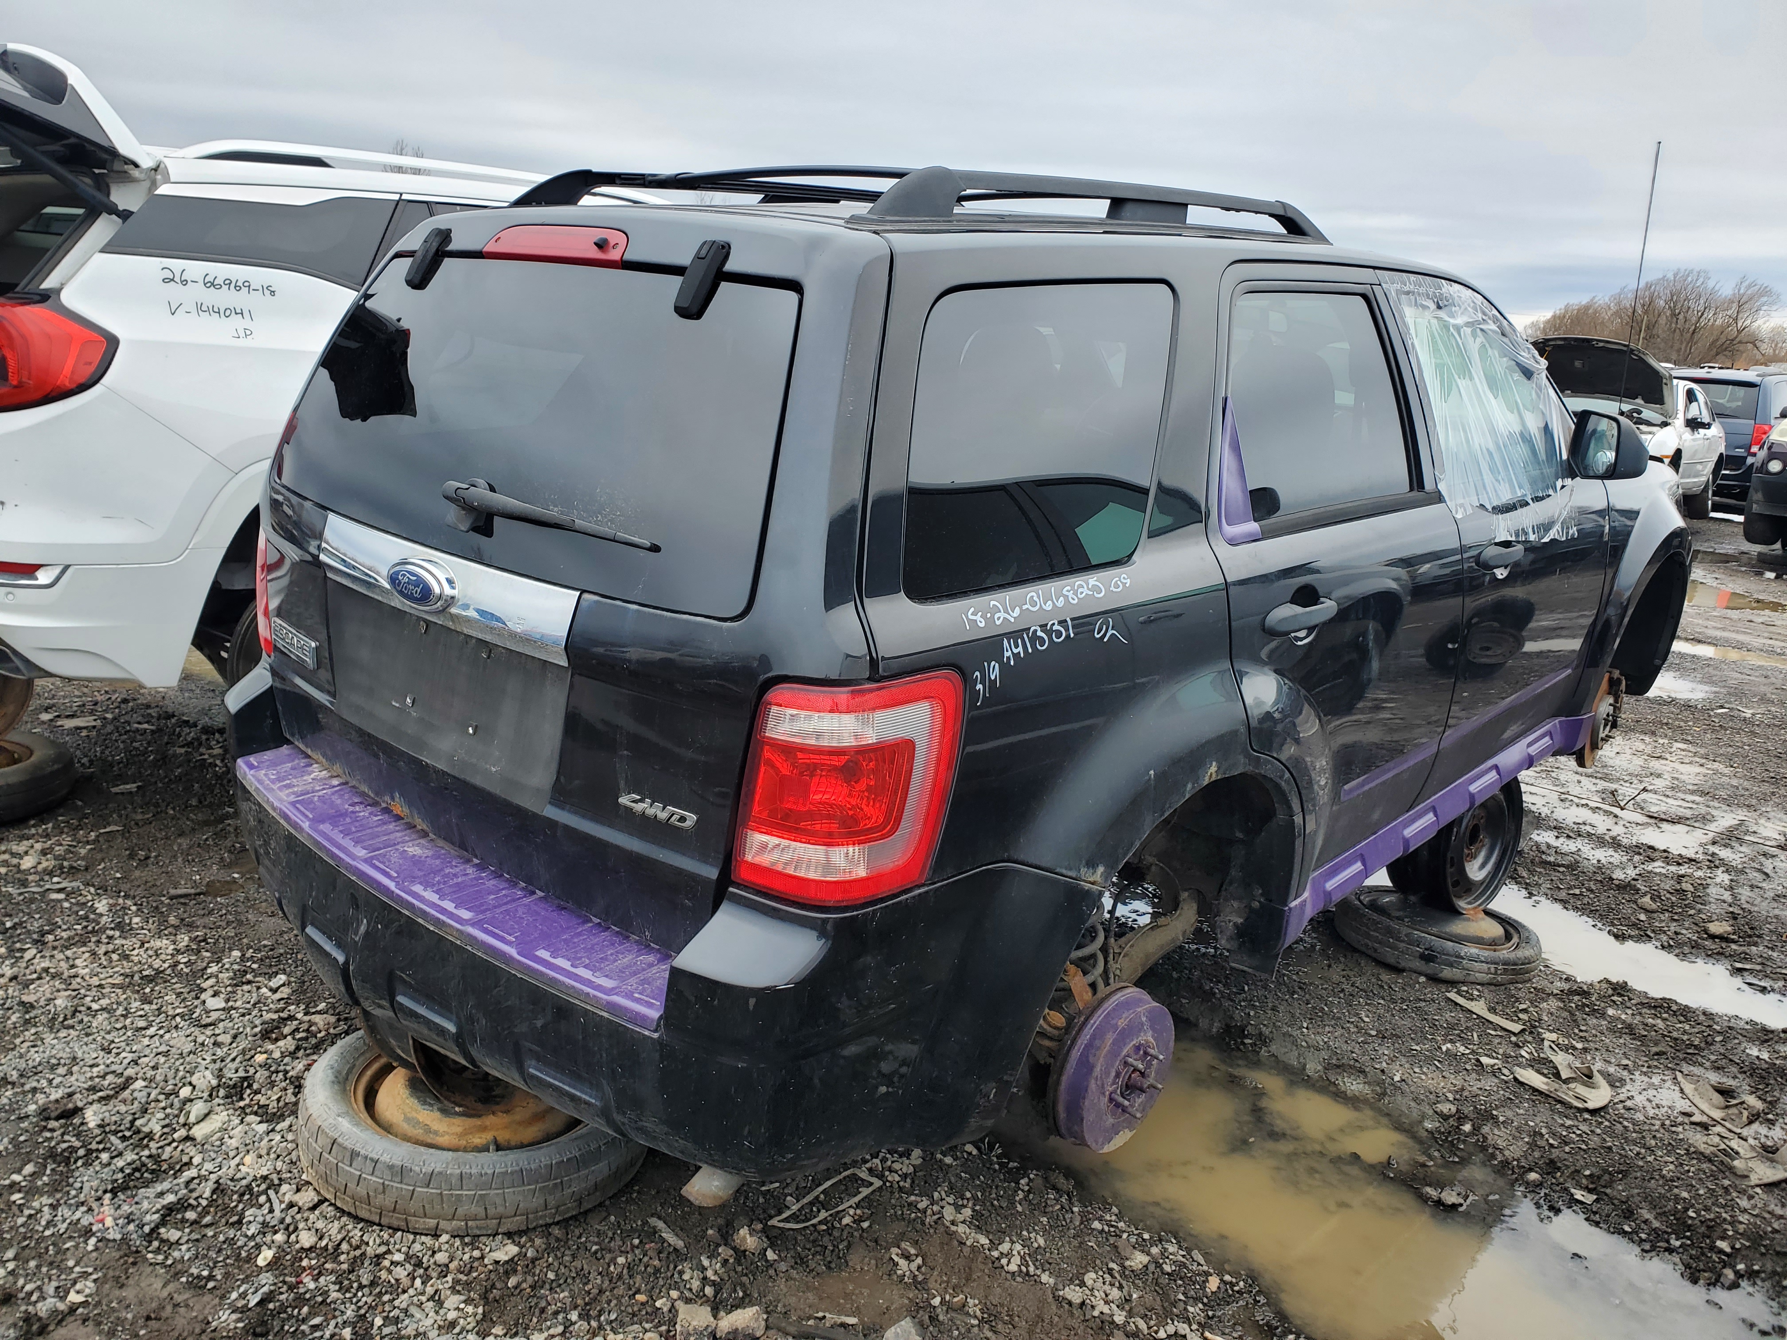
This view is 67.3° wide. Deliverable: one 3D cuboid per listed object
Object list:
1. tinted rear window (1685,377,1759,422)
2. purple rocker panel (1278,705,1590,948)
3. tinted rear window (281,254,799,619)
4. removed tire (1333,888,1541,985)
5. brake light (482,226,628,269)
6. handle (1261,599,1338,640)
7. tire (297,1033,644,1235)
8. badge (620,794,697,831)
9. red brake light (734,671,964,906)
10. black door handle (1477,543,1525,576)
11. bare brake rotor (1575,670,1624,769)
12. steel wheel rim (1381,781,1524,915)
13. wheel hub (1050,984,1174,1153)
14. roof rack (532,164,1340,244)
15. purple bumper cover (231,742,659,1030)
[{"bbox_3d":[9.893,-3.264,16.300,1.250,0.470,0.160,16,20,39],"label":"tinted rear window"},{"bbox_3d":[1.358,0.313,3.244,0.100,0.150,1.850,17,21,39],"label":"purple rocker panel"},{"bbox_3d":[-0.582,-0.401,1.972,1.230,0.445,0.085,17,-4,39],"label":"tinted rear window"},{"bbox_3d":[1.462,0.727,3.633,0.535,0.115,0.535,17,20,39],"label":"removed tire"},{"bbox_3d":[-0.514,-0.641,2.024,0.355,0.065,0.055,17,21,39],"label":"brake light"},{"bbox_3d":[0.676,-0.086,2.225,0.060,0.052,0.210,17,21,39],"label":"handle"},{"bbox_3d":[-0.779,0.835,2.533,0.630,0.142,0.630,8,10,0],"label":"tire"},{"bbox_3d":[-0.295,0.178,1.687,0.120,0.027,0.010,14,14,31],"label":"badge"},{"bbox_3d":[-0.056,0.135,1.604,0.230,0.290,0.175,14,20,33],"label":"red brake light"},{"bbox_3d":[1.342,-0.244,2.966,0.060,0.052,0.210,17,21,39],"label":"black door handle"},{"bbox_3d":[2.171,0.158,4.110,0.075,0.302,0.302,17,22,39],"label":"bare brake rotor"},{"bbox_3d":[1.672,0.491,4.002,0.420,0.420,0.200,-7,12,-33],"label":"steel wheel rim"},{"bbox_3d":[0.384,0.682,2.266,0.105,0.275,0.275,17,22,39],"label":"wheel hub"},{"bbox_3d":[0.091,-0.883,2.589,0.920,0.120,1.450,17,22,39],"label":"roof rack"},{"bbox_3d":[-0.727,0.294,2.046,1.210,0.085,0.130,17,22,39],"label":"purple bumper cover"}]

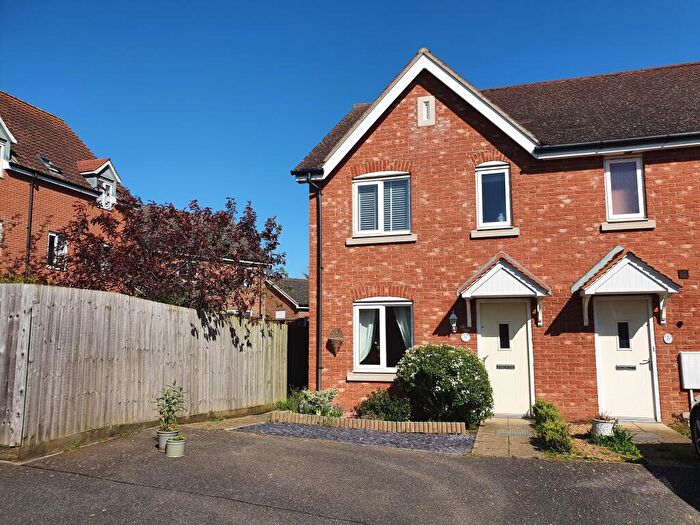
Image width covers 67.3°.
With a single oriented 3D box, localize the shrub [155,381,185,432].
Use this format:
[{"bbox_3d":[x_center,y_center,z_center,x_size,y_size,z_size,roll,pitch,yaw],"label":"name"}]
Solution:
[{"bbox_3d":[-2.340,1.852,6.862,0.380,0.630,0.380,-2,-7,17],"label":"shrub"}]

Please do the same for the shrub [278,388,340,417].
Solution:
[{"bbox_3d":[-0.711,2.451,9.331,1.120,0.430,0.750,-2,-7,17],"label":"shrub"}]

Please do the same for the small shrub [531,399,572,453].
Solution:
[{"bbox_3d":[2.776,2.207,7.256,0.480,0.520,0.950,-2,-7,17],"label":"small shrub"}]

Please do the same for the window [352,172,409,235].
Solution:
[{"bbox_3d":[0.622,-1.158,10.392,1.162,1.250,0.100,-2,-7,17],"label":"window"}]

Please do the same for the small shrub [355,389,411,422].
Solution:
[{"bbox_3d":[0.528,2.424,8.963,0.940,0.500,0.720,-2,-7,16],"label":"small shrub"}]

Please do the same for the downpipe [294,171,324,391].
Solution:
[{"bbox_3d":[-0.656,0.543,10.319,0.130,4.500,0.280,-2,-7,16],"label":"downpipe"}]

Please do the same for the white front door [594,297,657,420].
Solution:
[{"bbox_3d":[4.657,1.613,8.862,0.908,2.061,0.100,-2,-7,17],"label":"white front door"}]

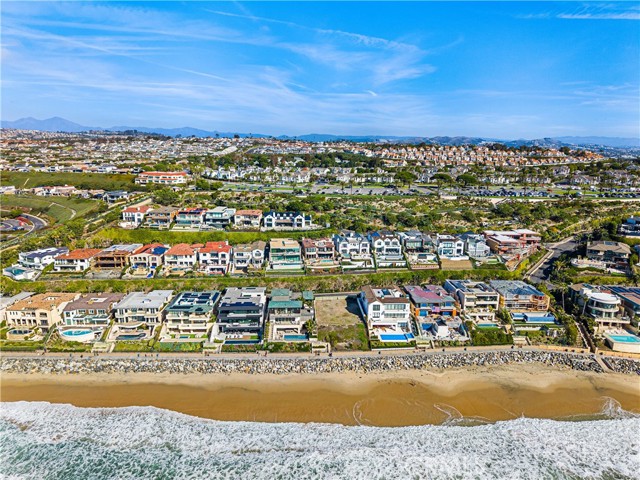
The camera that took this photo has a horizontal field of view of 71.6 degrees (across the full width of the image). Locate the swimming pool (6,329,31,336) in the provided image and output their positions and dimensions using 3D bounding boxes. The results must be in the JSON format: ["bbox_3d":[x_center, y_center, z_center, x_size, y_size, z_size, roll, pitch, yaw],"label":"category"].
[{"bbox_3d":[-109.900,34.870,163.980,8.200,1.200,4.000,0,12,-2],"label":"swimming pool"}]

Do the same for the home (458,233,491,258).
[{"bbox_3d":[83.952,2.654,242.284,11.500,9.000,19.000,0,13,-1],"label":"home"}]

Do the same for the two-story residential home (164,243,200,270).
[{"bbox_3d":[-71.660,7.340,236.500,15.800,8.500,20.000,0,12,-2],"label":"two-story residential home"}]

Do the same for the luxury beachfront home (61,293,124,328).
[{"bbox_3d":[-87.410,26.620,173.770,16.800,7.200,20.000,-1,12,-5],"label":"luxury beachfront home"}]

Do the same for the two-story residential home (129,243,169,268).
[{"bbox_3d":[-93.272,8.924,243.095,15.300,8.500,18.500,0,13,-1],"label":"two-story residential home"}]

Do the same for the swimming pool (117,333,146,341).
[{"bbox_3d":[-69.220,36.370,164.130,10.000,1.200,4.300,0,12,-2],"label":"swimming pool"}]

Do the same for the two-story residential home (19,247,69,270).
[{"bbox_3d":[-153.385,9.980,247.141,13.500,7.800,17.800,5,14,22],"label":"two-story residential home"}]

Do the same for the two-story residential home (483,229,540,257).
[{"bbox_3d":[107.490,0.920,249.440,25.000,8.800,20.000,-1,12,-4],"label":"two-story residential home"}]

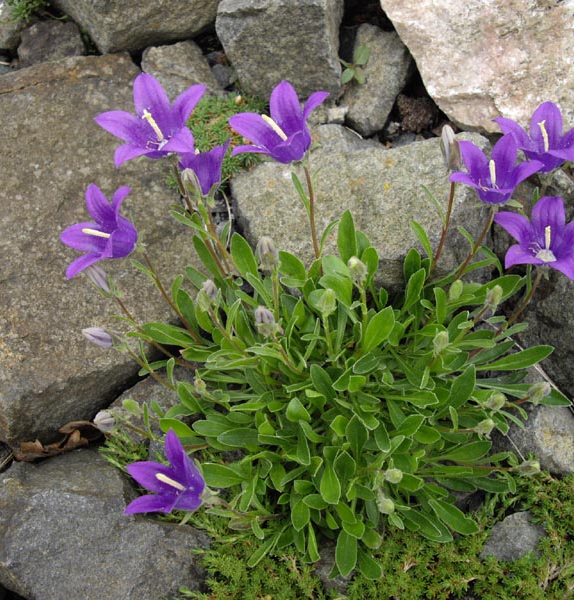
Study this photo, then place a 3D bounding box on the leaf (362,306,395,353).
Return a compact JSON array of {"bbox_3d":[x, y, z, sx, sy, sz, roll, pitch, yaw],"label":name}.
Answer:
[{"bbox_3d":[0.047,0.015,0.451,0.006,0.029,0.013,-4,42,-47],"label":"leaf"}]

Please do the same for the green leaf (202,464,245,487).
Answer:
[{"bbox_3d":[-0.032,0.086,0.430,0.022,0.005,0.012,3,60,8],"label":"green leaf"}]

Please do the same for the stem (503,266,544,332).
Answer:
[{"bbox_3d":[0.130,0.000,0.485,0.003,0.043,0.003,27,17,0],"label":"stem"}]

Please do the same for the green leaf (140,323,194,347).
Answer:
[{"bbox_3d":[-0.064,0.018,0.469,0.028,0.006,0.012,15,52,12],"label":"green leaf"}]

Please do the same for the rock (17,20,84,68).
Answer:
[{"bbox_3d":[-0.176,-0.192,0.658,0.050,0.034,0.038,0,46,0],"label":"rock"}]

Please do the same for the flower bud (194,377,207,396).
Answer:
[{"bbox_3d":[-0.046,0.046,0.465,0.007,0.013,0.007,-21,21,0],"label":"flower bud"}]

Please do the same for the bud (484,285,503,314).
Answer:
[{"bbox_3d":[0.108,0.000,0.461,0.008,0.017,0.008,11,27,-11],"label":"bud"}]

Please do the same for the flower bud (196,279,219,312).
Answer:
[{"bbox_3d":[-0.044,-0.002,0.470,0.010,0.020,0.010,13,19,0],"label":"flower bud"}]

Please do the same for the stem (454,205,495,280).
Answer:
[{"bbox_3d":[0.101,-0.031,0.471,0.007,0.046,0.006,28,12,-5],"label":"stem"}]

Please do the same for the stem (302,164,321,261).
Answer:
[{"bbox_3d":[0.013,-0.044,0.451,0.004,0.058,0.004,-6,36,4],"label":"stem"}]

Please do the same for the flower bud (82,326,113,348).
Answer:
[{"bbox_3d":[-0.098,0.019,0.456,0.017,0.009,0.009,21,60,-12],"label":"flower bud"}]

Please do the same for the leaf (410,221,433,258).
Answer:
[{"bbox_3d":[0.072,-0.032,0.470,0.007,0.024,0.006,-37,22,-20],"label":"leaf"}]

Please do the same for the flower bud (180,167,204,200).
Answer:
[{"bbox_3d":[-0.048,-0.059,0.442,0.010,0.018,0.010,-8,31,9],"label":"flower bud"}]

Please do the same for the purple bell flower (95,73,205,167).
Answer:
[{"bbox_3d":[-0.068,-0.089,0.432,0.053,0.029,0.048,-18,54,7],"label":"purple bell flower"}]

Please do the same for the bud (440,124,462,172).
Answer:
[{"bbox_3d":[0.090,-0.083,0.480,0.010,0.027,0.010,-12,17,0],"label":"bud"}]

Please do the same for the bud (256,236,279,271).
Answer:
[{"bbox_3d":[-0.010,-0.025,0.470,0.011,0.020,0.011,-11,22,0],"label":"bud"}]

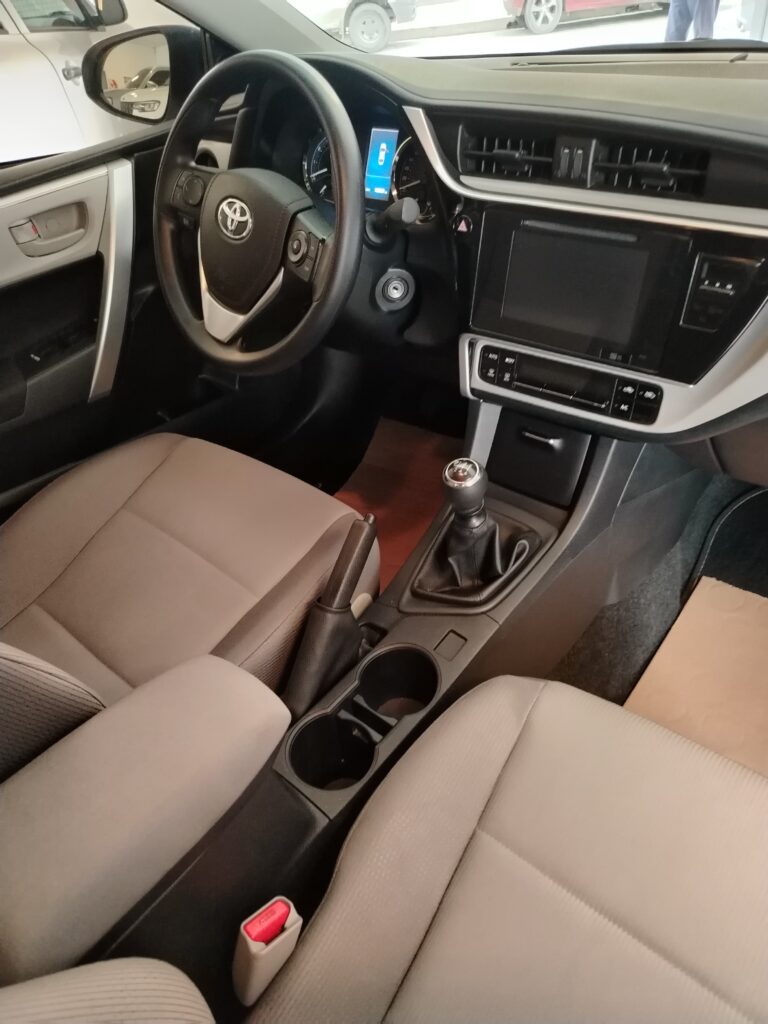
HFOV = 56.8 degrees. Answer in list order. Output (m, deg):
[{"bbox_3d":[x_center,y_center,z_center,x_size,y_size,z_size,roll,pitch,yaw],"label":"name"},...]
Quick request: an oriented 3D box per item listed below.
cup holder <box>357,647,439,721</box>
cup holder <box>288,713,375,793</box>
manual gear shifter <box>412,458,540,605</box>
[{"bbox_3d":[0.019,0.197,0.731,0.082,0.072,0.082,-5,40,4],"label":"cup holder"},{"bbox_3d":[-0.043,0.254,0.683,0.082,0.085,0.082,-5,40,4],"label":"cup holder"},{"bbox_3d":[0.091,0.003,0.769,0.100,0.140,0.155,25,49,33],"label":"manual gear shifter"}]

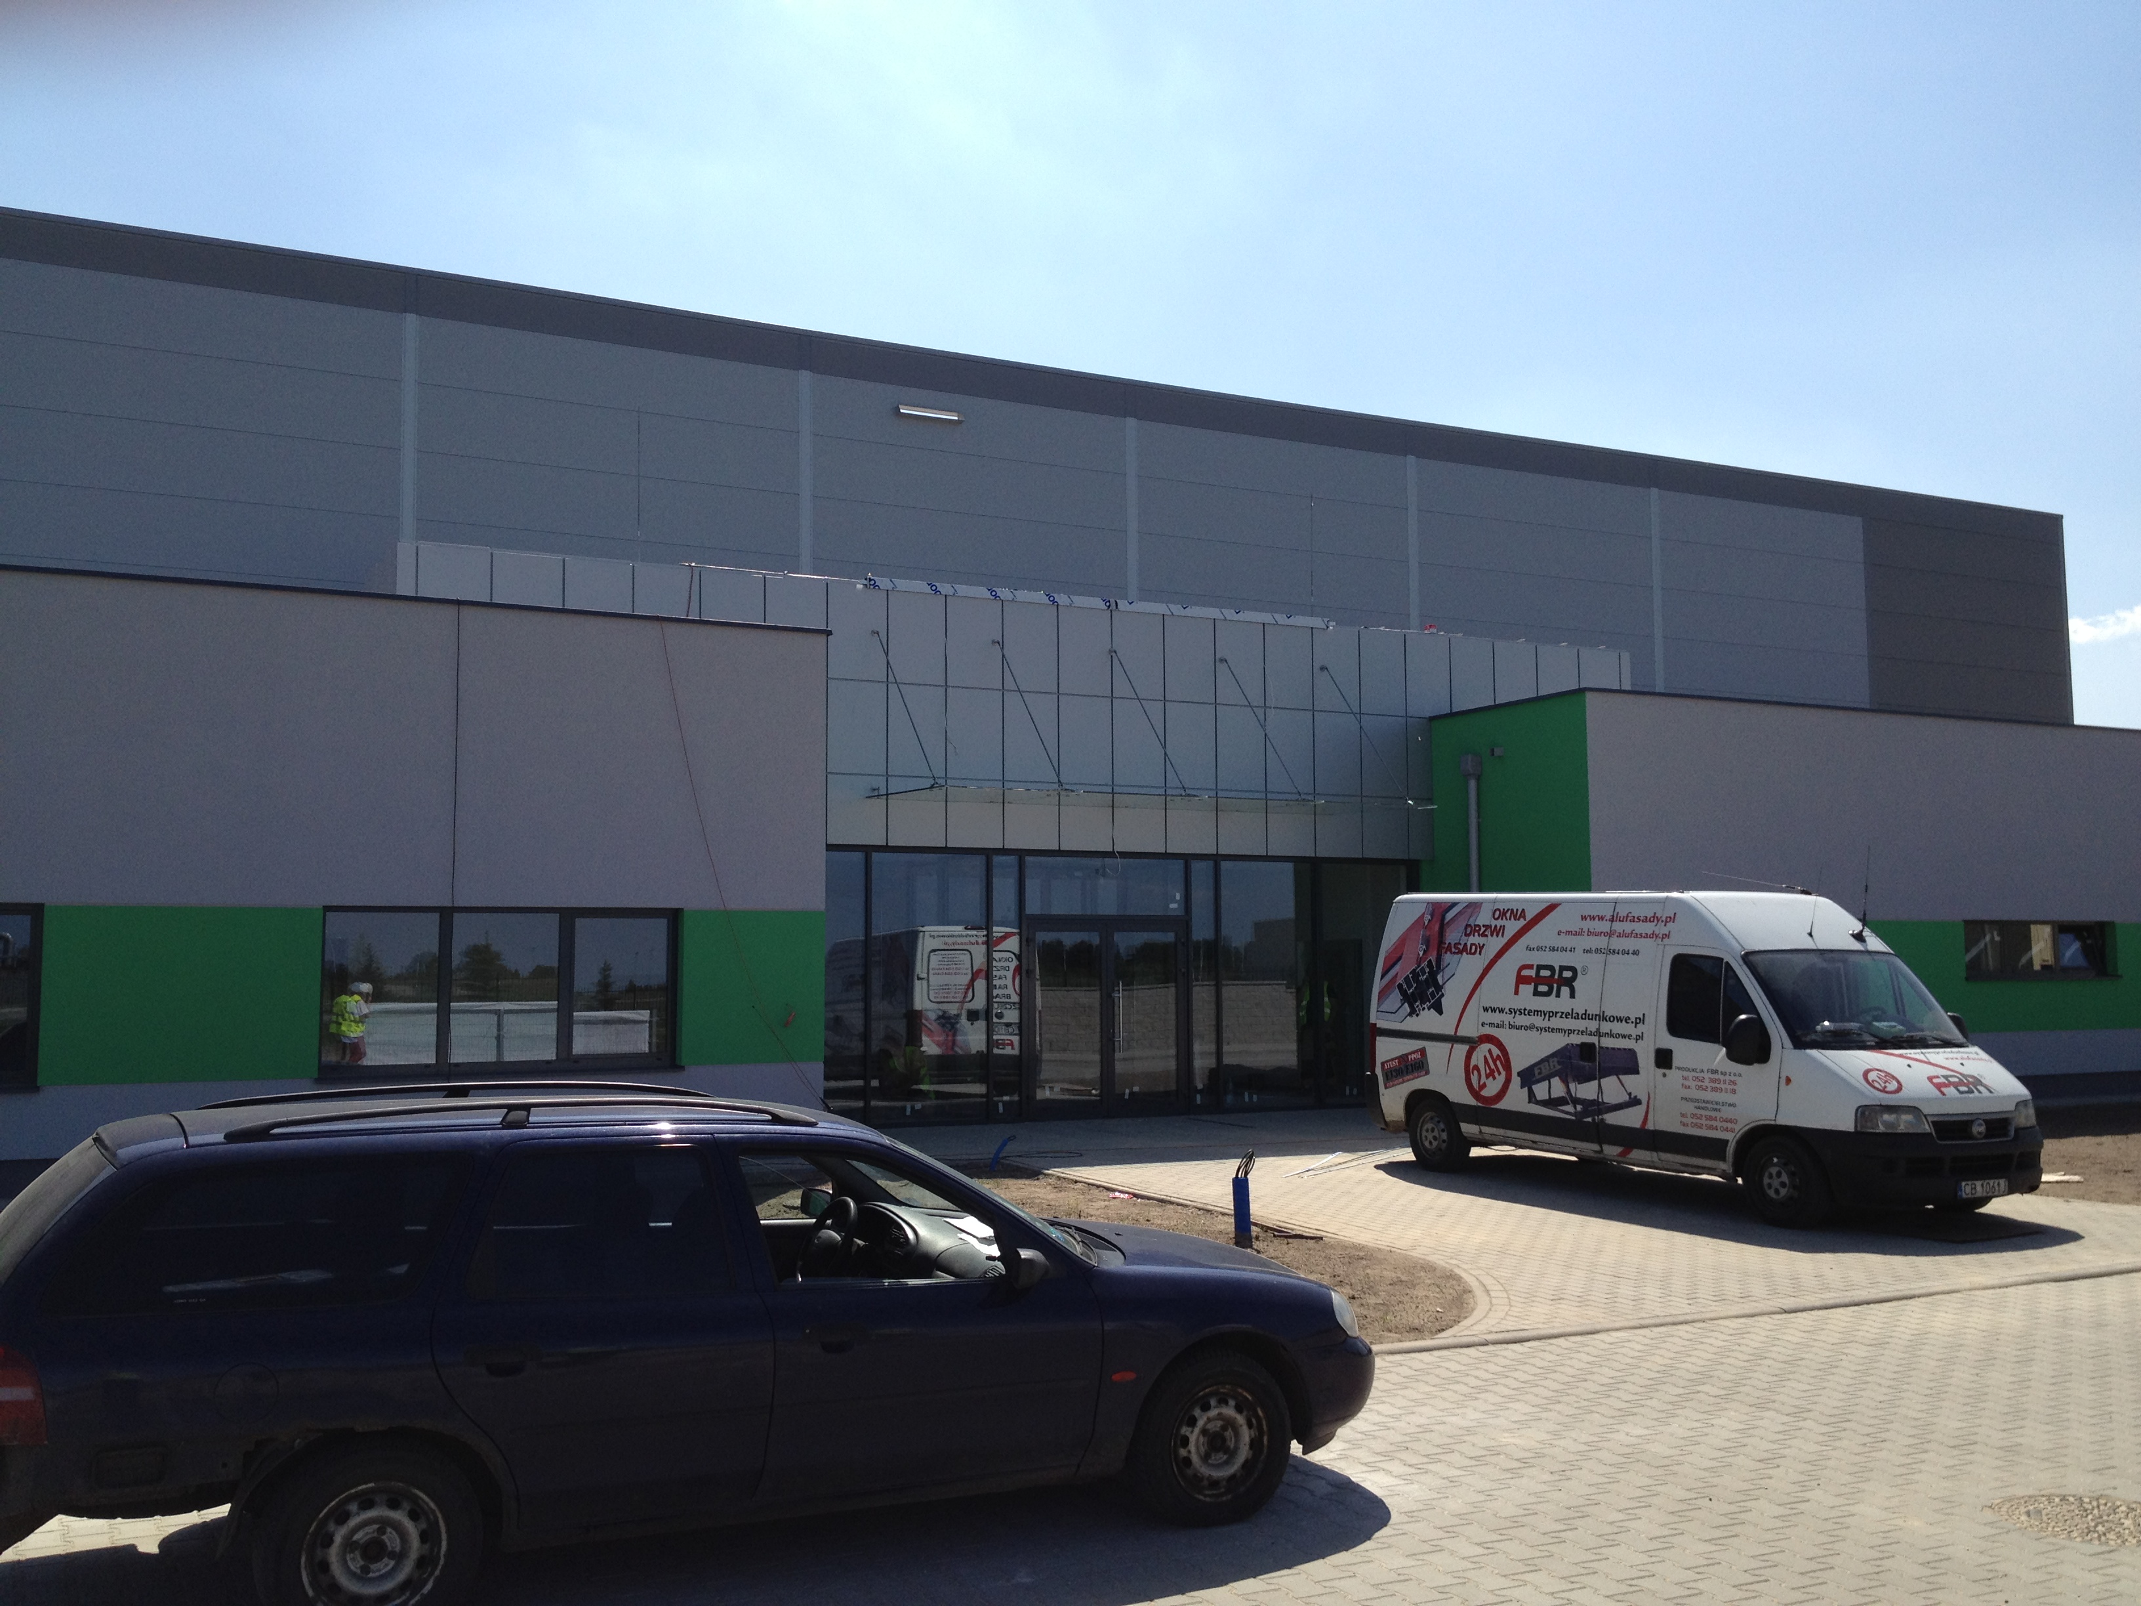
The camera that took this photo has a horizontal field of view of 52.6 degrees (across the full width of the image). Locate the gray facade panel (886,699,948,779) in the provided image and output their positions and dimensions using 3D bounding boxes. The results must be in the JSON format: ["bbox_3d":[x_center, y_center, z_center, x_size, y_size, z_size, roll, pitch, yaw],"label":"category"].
[{"bbox_3d":[-1.608,-0.748,22.553,0.673,0.959,0.080,2,-5,-29],"label":"gray facade panel"}]

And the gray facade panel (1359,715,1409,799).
[{"bbox_3d":[3.804,-0.556,26.298,0.690,0.990,0.050,2,-5,-30],"label":"gray facade panel"}]

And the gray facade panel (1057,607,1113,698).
[{"bbox_3d":[0.158,-1.658,23.777,0.675,0.976,0.050,2,-5,-30],"label":"gray facade panel"}]

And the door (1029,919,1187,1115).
[{"bbox_3d":[0.434,2.420,24.423,2.082,2.215,0.100,2,-5,-30],"label":"door"}]

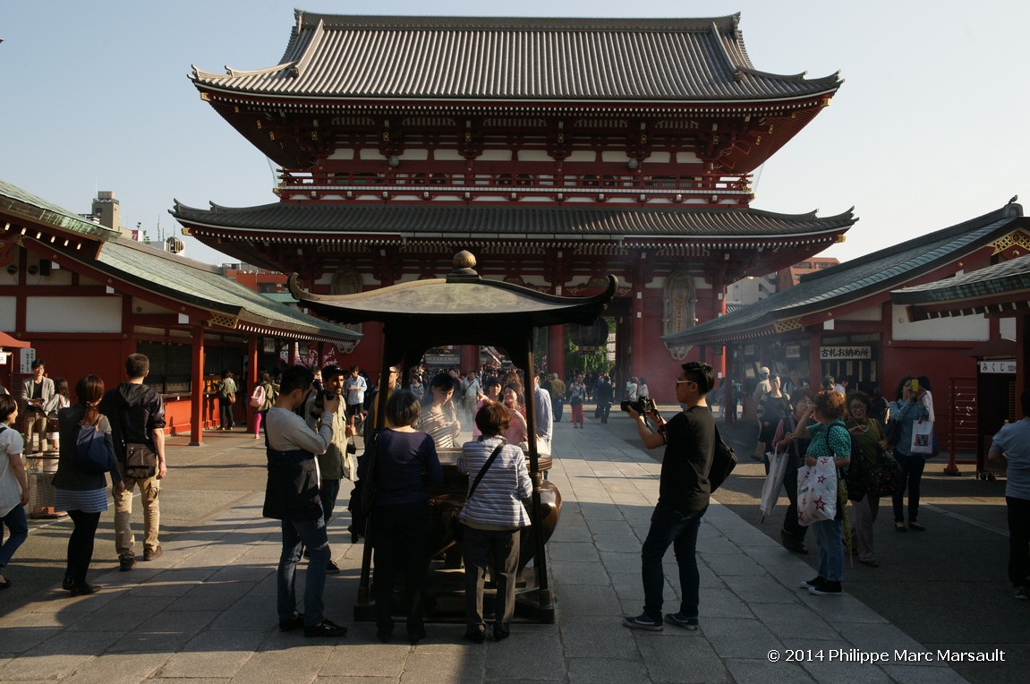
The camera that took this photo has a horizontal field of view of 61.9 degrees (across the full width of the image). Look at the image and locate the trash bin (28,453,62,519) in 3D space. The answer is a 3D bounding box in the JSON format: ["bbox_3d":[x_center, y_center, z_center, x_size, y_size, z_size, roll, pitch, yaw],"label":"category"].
[{"bbox_3d":[-5.370,1.658,9.850,0.360,0.710,0.430,0,-2,0],"label":"trash bin"}]

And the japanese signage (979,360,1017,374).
[{"bbox_3d":[7.358,0.390,13.000,0.620,0.170,0.030,0,-2,3],"label":"japanese signage"}]

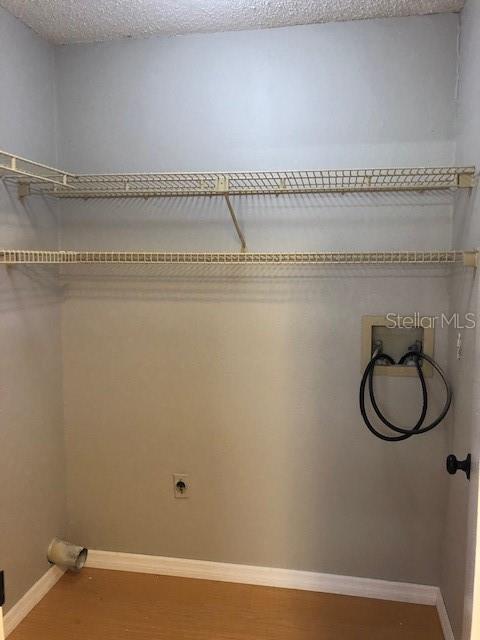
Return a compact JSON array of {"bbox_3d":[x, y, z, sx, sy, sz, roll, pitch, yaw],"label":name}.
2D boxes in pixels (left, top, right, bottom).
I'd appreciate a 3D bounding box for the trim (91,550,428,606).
[{"bbox_3d":[0.016,1.168,2.372,1.687,0.087,0.016,1,5,10],"label":"trim"}]

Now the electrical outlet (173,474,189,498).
[{"bbox_3d":[-0.271,0.773,2.394,0.071,0.115,0.012,1,5,10],"label":"electrical outlet"}]

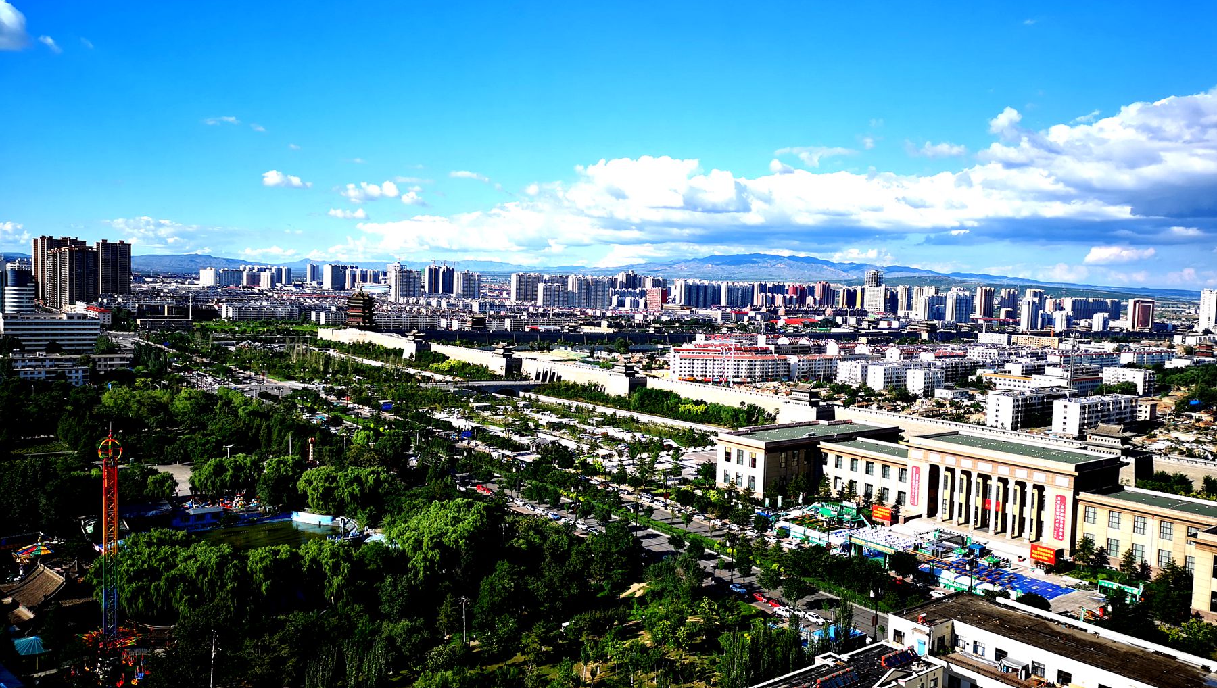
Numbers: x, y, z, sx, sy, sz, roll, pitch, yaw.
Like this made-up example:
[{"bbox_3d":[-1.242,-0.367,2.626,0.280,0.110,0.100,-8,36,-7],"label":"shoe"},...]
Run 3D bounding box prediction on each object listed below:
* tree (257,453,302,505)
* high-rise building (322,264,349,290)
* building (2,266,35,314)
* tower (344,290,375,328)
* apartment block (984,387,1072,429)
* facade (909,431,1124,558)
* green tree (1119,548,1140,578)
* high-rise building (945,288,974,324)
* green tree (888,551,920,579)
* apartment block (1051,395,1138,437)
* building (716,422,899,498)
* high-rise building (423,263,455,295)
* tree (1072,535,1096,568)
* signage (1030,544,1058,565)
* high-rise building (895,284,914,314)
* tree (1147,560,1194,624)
[{"bbox_3d":[-95.506,39.587,276.387,12.600,15.200,12.600,-1,5,-38],"label":"tree"},{"bbox_3d":[-877.420,-208.509,3048.547,54.000,89.000,44.000,-1,5,-38],"label":"high-rise building"},{"bbox_3d":[-516.556,-35.077,831.131,23.500,67.000,23.000,-1,5,-38],"label":"building"},{"bbox_3d":[-230.743,-30.460,882.791,22.800,37.800,22.800,2,4,7],"label":"tower"},{"bbox_3d":[222.525,34.383,498.988,64.000,17.500,13.500,-1,5,-38],"label":"apartment block"},{"bbox_3d":[118.552,42.477,281.479,29.258,24.887,52.523,-1,5,-38],"label":"facade"},{"bbox_3d":[129.415,54.446,235.728,5.100,7.900,5.100,-1,5,-38],"label":"green tree"},{"bbox_3d":[650.481,-62.026,1760.000,52.000,78.580,18.000,-1,5,-38],"label":"high-rise building"},{"bbox_3d":[71.103,52.985,227.528,6.900,6.100,6.900,-1,5,-38],"label":"green tree"},{"bbox_3d":[252.942,36.809,493.165,62.500,17.000,13.600,-1,5,-38],"label":"apartment block"},{"bbox_3d":[70.867,40.035,338.349,70.500,19.176,24.323,-1,5,-38],"label":"building"},{"bbox_3d":[-422.412,-149.440,2380.000,72.000,93.610,18.000,-1,5,-38],"label":"high-rise building"},{"bbox_3d":[122.031,53.221,243.105,5.800,8.900,5.800,-1,5,-38],"label":"tree"},{"bbox_3d":[108.483,52.324,236.507,0.400,3.750,6.050,-1,5,-38],"label":"signage"},{"bbox_3d":[765.625,-108.607,2450.000,26.000,86.860,24.000,-1,5,-38],"label":"high-rise building"},{"bbox_3d":[122.727,53.698,206.385,9.300,13.000,9.300,-1,5,-38],"label":"tree"}]

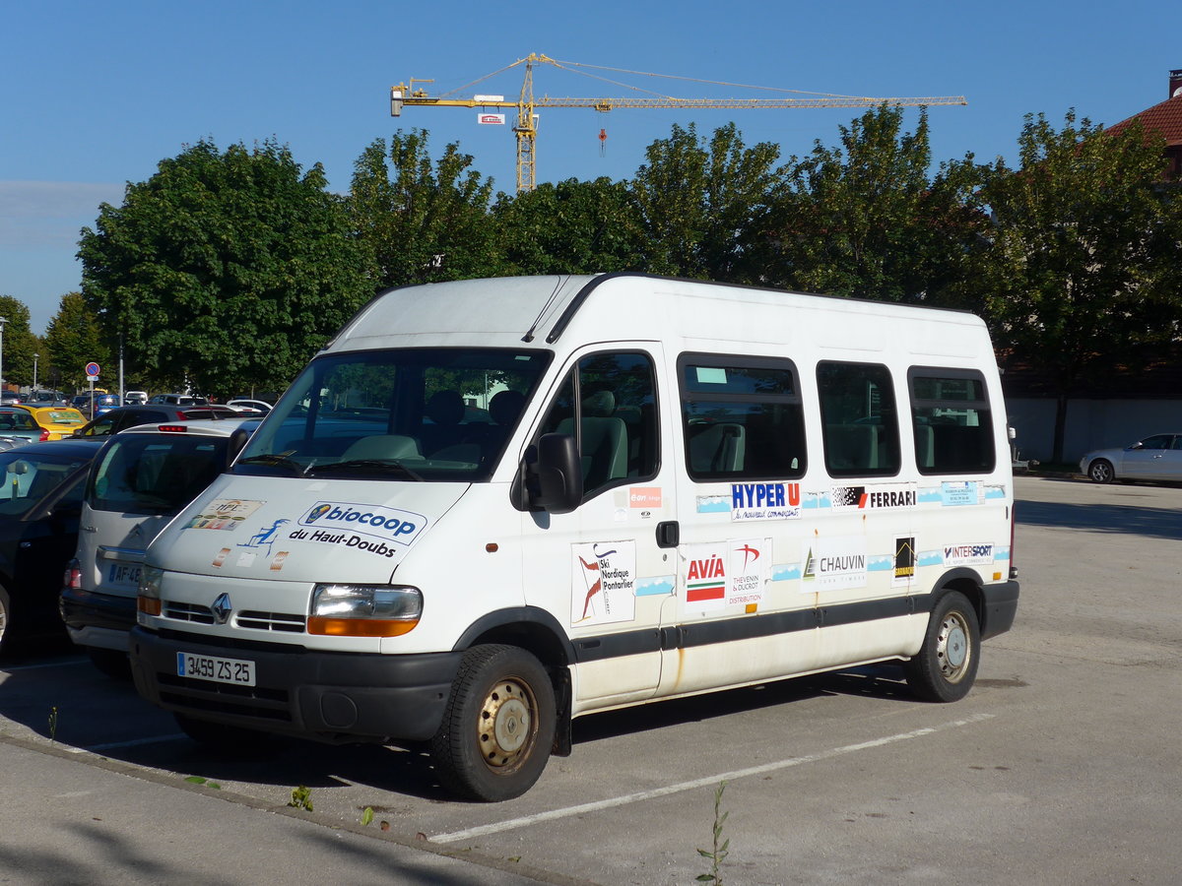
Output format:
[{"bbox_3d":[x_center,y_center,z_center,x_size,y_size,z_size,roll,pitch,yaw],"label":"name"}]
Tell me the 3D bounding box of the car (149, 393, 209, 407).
[{"bbox_3d":[-17.000,-1.200,75.000,4.400,1.650,1.800,1,1,39],"label":"car"}]

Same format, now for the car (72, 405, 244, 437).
[{"bbox_3d":[-8.300,0.040,35.000,4.250,1.470,1.770,1,1,40],"label":"car"}]

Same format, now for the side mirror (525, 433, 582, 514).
[{"bbox_3d":[-0.161,0.131,8.341,0.230,0.355,0.150,1,1,40],"label":"side mirror"}]

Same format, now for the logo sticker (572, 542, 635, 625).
[{"bbox_3d":[0.060,0.650,8.695,0.010,0.385,0.475,0,0,39],"label":"logo sticker"}]

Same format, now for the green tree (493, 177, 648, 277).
[{"bbox_3d":[-0.567,-2.920,48.000,4.500,7.730,4.500,0,0,0],"label":"green tree"}]

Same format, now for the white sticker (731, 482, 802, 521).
[{"bbox_3d":[0.917,0.308,9.769,0.010,0.193,0.651,-4,-3,39],"label":"white sticker"}]

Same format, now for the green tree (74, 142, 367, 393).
[{"bbox_3d":[-9.380,-3.670,48.000,7.600,8.300,7.400,1,1,0],"label":"green tree"}]

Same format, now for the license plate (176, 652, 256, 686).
[{"bbox_3d":[-1.629,0.984,8.165,0.520,0.110,0.012,0,0,39],"label":"license plate"}]

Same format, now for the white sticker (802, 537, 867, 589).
[{"bbox_3d":[1.336,0.657,10.259,0.010,0.282,0.663,0,0,40],"label":"white sticker"}]

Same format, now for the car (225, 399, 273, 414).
[{"bbox_3d":[-11.100,-0.680,61.000,1.750,1.450,4.300,1,1,39],"label":"car"}]

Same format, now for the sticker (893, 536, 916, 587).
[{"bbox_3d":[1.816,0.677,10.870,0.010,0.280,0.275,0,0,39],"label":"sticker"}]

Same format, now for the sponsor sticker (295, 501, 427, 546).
[{"bbox_3d":[-1.009,0.345,8.280,0.770,0.020,0.200,6,41,41],"label":"sponsor sticker"}]

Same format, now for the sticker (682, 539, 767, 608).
[{"bbox_3d":[0.684,0.665,9.469,0.010,0.335,0.735,0,0,40],"label":"sticker"}]

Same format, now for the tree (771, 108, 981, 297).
[{"bbox_3d":[8.860,-4.800,58.000,6.600,11.100,6.400,1,1,0],"label":"tree"}]

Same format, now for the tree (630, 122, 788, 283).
[{"bbox_3d":[3.650,-4.600,58.000,5.400,10.400,5.400,1,1,0],"label":"tree"}]

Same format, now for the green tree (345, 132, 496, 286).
[{"bbox_3d":[-4.408,-3.624,49.000,4.500,9.170,4.500,0,0,0],"label":"green tree"}]

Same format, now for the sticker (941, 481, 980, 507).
[{"bbox_3d":[2.236,0.310,11.367,0.010,0.148,0.462,-4,-3,39],"label":"sticker"}]

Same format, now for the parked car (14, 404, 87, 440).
[{"bbox_3d":[-13.100,-0.150,43.500,3.800,1.460,1.680,1,1,44],"label":"parked car"}]

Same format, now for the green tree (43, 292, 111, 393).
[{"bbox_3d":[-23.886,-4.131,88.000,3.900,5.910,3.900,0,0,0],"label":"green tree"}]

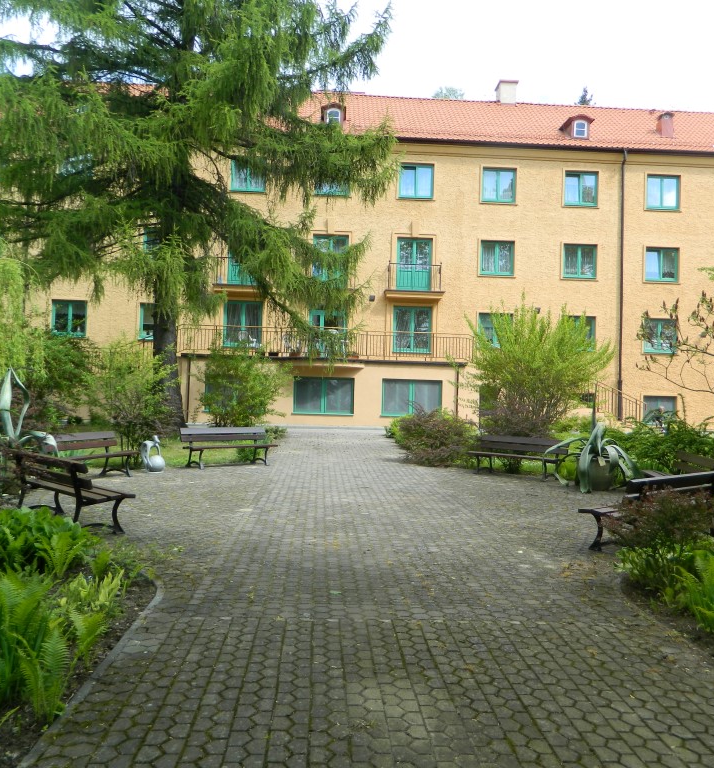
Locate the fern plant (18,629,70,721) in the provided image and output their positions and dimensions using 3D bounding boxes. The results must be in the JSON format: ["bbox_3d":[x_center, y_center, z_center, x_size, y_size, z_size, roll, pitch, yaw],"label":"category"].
[{"bbox_3d":[-1.499,1.394,3.552,0.240,0.420,0.280,2,-1,-22],"label":"fern plant"}]

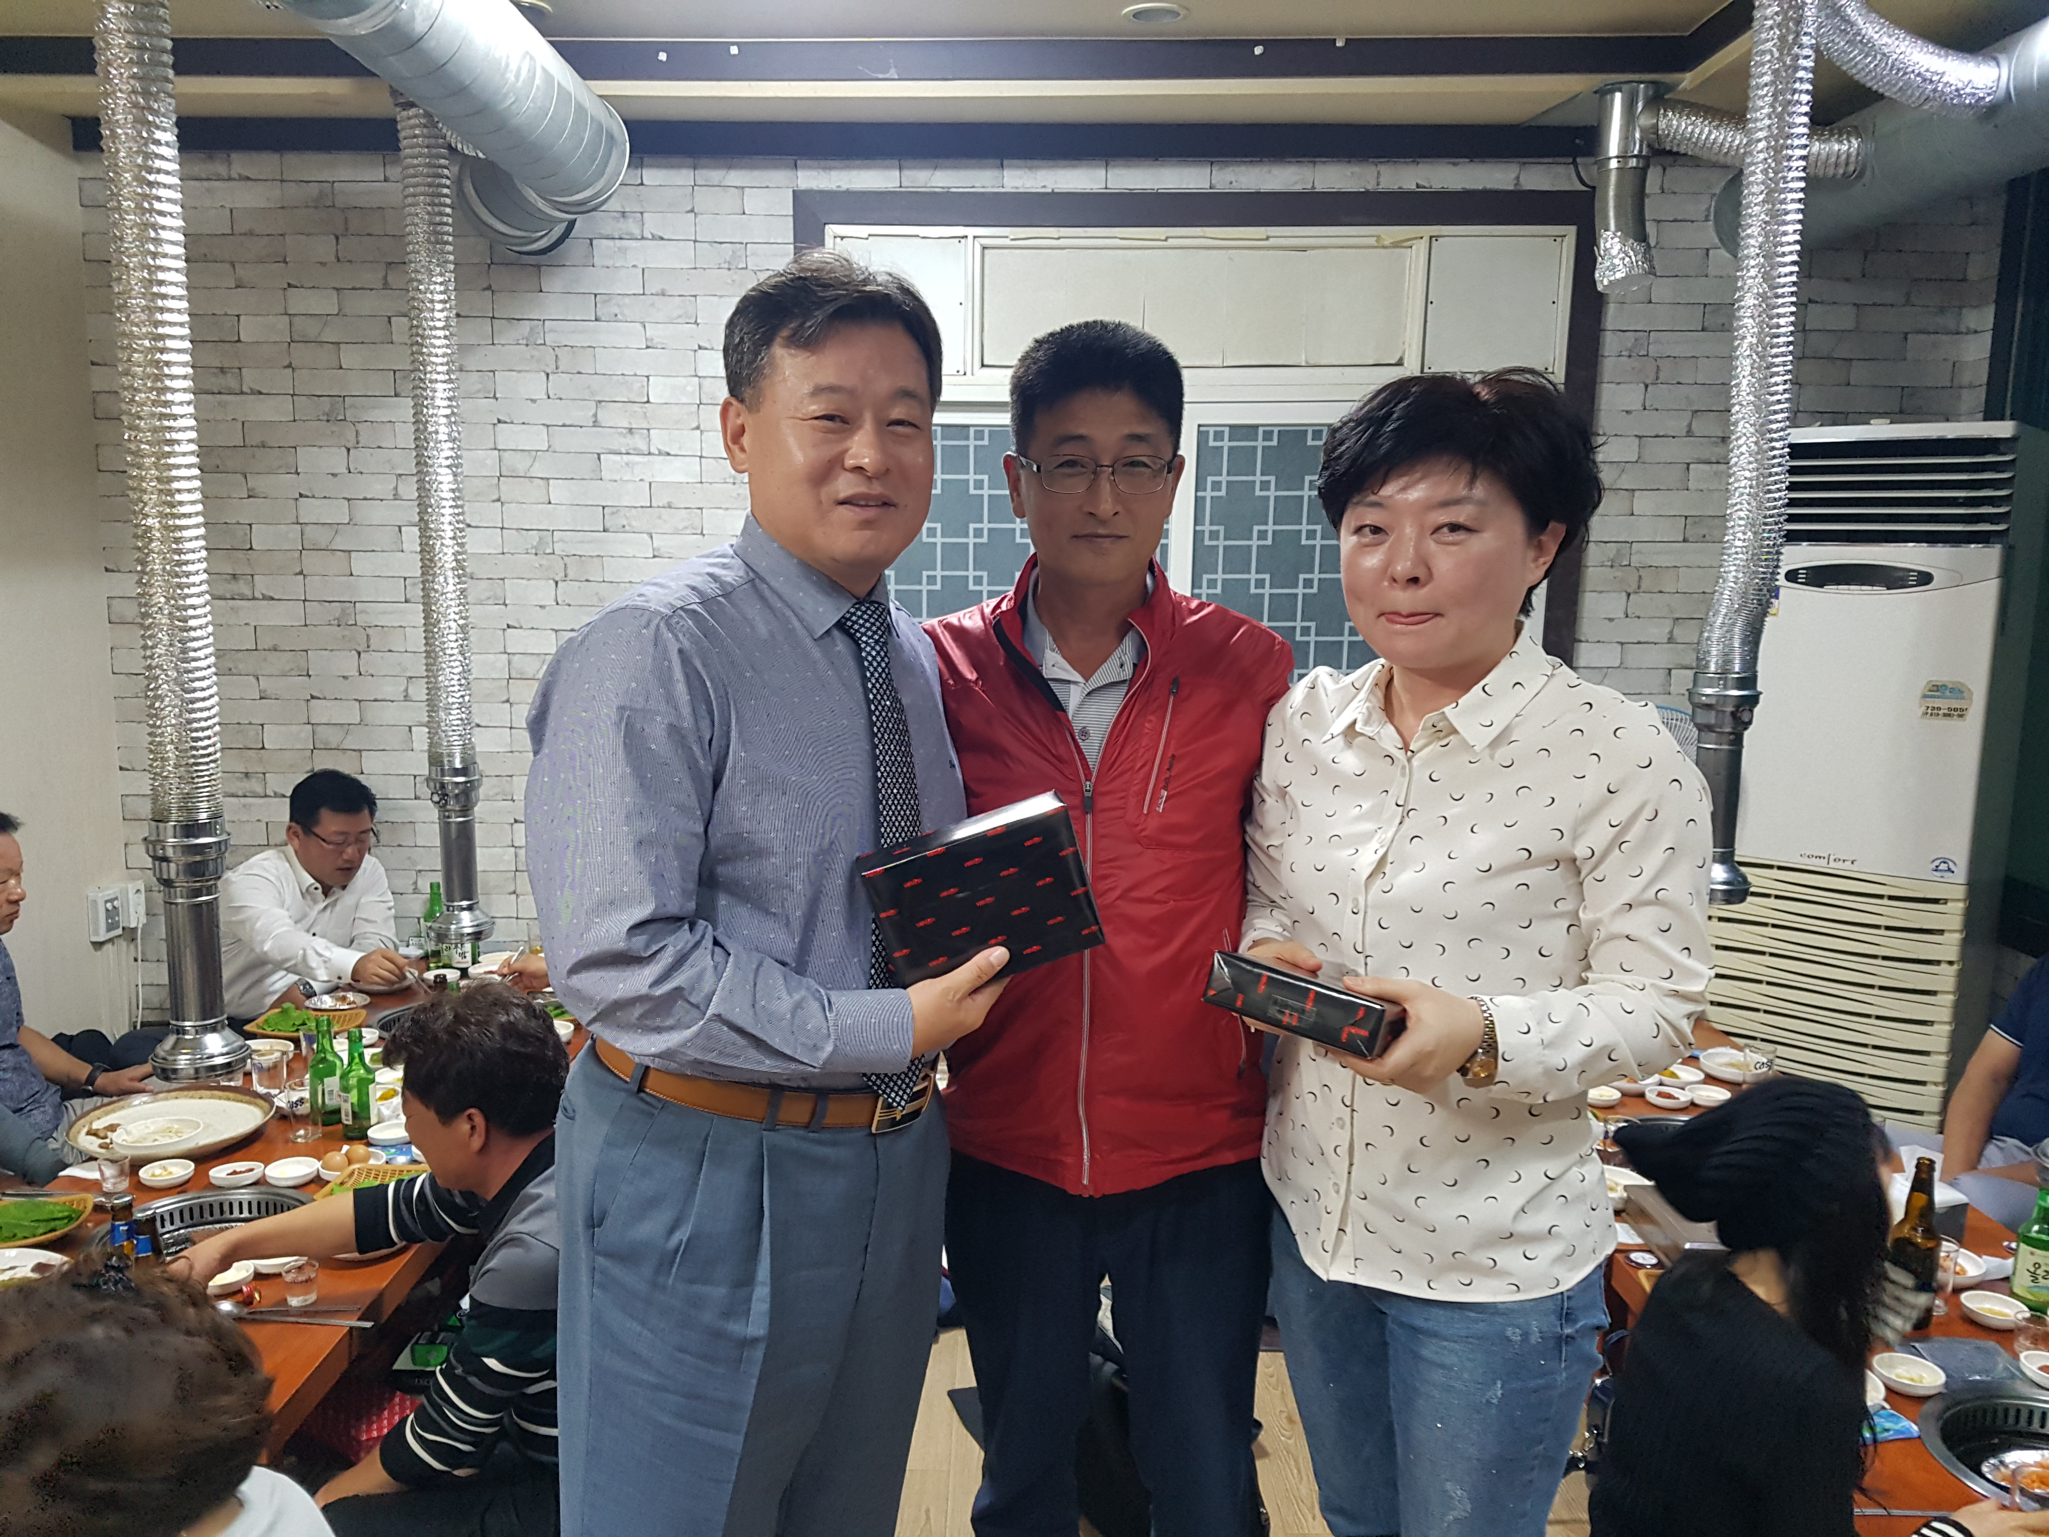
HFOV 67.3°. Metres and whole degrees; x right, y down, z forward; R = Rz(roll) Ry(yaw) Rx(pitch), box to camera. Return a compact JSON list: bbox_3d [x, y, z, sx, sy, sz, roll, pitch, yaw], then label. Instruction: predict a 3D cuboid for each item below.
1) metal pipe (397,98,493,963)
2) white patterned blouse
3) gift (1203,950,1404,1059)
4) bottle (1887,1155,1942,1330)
[{"bbox_3d":[-1.293,-0.505,3.406,0.165,1.862,0.165,1,9,-2],"label":"metal pipe"},{"bbox_3d":[0.382,0.150,1.325,0.430,0.560,0.330,6,10,32],"label":"white patterned blouse"},{"bbox_3d":[0.213,0.160,1.052,0.118,0.034,0.160,16,1,32],"label":"gift"},{"bbox_3d":[1.344,0.716,2.320,0.070,0.262,0.070,5,10,27],"label":"bottle"}]

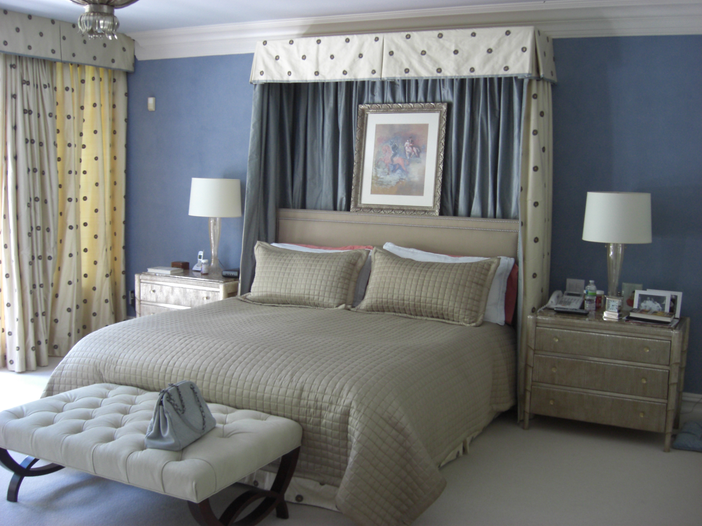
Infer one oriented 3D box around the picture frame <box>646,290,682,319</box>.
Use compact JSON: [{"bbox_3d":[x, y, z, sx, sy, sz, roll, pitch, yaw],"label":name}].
[{"bbox_3d":[1.983,0.260,4.908,0.219,0.166,0.021,5,-1,27],"label":"picture frame"}]

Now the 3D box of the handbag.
[{"bbox_3d":[-0.748,0.656,3.425,0.158,0.243,0.353,3,8,14],"label":"handbag"}]

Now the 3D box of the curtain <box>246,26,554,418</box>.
[{"bbox_3d":[0.283,-0.291,5.478,2.115,2.513,0.537,5,9,27],"label":"curtain"}]

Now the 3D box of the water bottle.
[{"bbox_3d":[1.575,0.214,5.058,0.069,0.199,0.069,5,9,27],"label":"water bottle"}]

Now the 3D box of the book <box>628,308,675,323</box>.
[{"bbox_3d":[1.845,0.321,4.716,0.248,0.026,0.139,7,10,38],"label":"book"}]

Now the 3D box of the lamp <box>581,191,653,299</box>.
[{"bbox_3d":[1.686,-0.060,4.905,0.419,0.786,0.419,5,9,27],"label":"lamp"}]

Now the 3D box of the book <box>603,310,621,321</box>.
[{"bbox_3d":[1.639,0.325,4.798,0.100,0.051,0.128,5,9,27],"label":"book"}]

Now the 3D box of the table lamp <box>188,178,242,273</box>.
[{"bbox_3d":[-1.103,-0.297,6.280,0.419,0.786,0.419,1,8,0],"label":"table lamp"}]

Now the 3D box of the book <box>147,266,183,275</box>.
[{"bbox_3d":[-1.534,0.062,6.402,0.237,0.028,0.177,5,9,25],"label":"book"}]

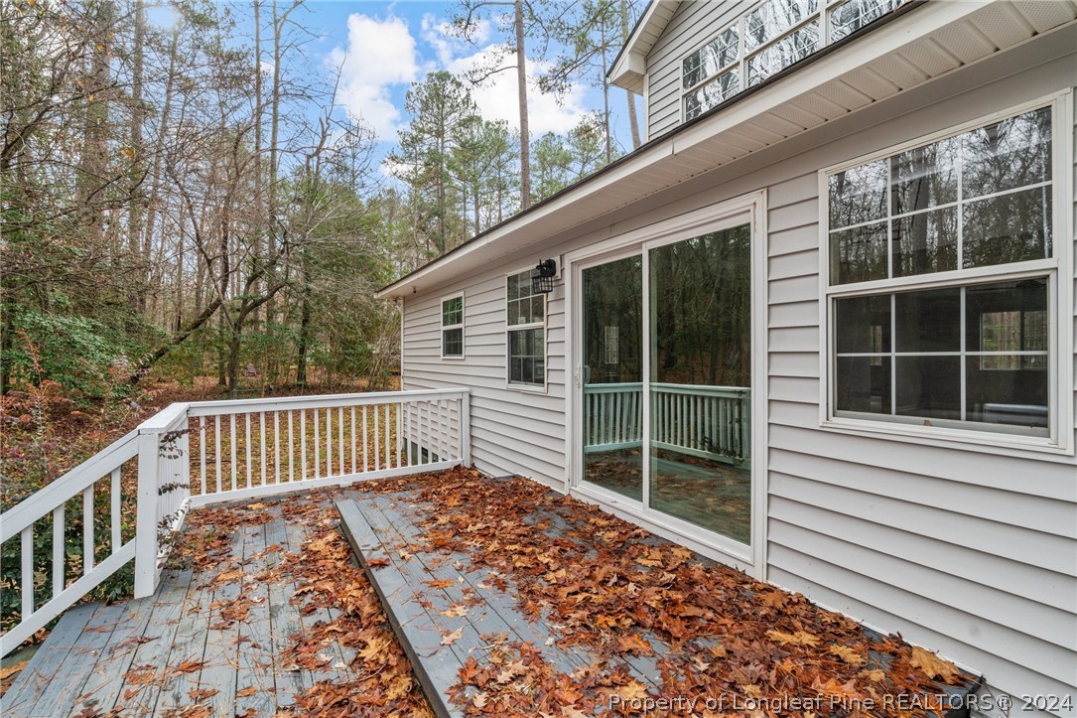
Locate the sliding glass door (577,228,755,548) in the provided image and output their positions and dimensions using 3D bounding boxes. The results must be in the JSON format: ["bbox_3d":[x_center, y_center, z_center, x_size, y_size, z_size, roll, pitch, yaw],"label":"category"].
[{"bbox_3d":[0.780,0.141,3.453,0.080,1.900,1.720,-1,1,-31],"label":"sliding glass door"}]

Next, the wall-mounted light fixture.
[{"bbox_3d":[0.046,-0.752,4.367,0.185,0.310,0.148,-1,1,-31],"label":"wall-mounted light fixture"}]

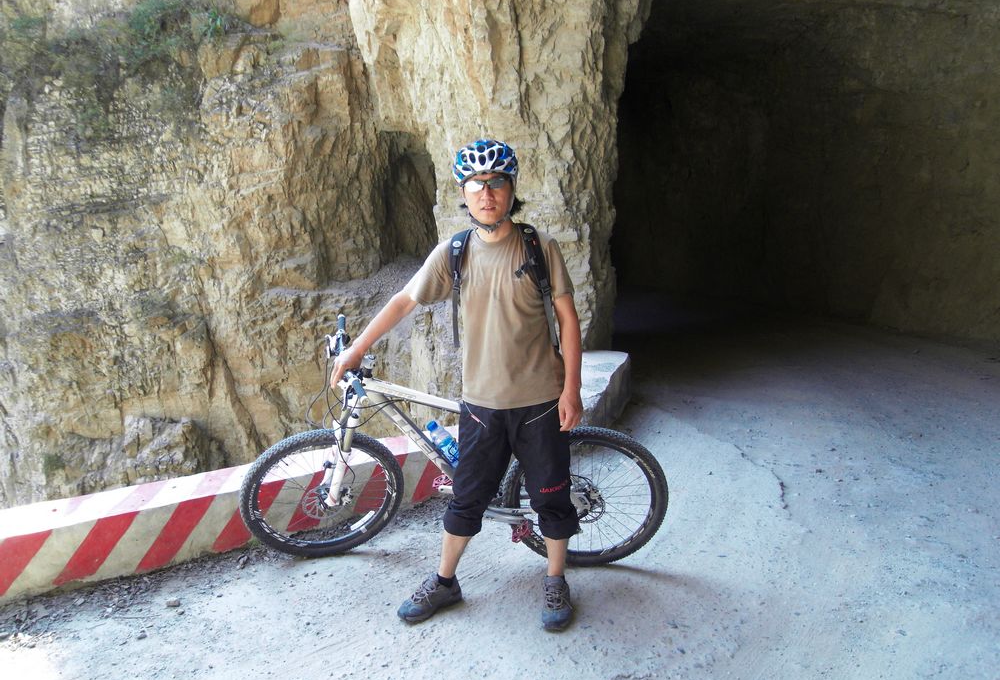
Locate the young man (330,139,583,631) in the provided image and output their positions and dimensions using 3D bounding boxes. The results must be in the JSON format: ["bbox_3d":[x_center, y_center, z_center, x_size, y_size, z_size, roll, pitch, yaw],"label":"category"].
[{"bbox_3d":[-0.160,0.172,2.513,0.900,1.730,0.440,0,12,8],"label":"young man"}]

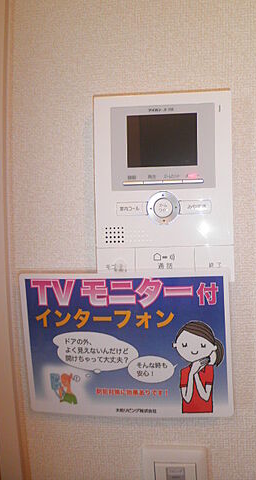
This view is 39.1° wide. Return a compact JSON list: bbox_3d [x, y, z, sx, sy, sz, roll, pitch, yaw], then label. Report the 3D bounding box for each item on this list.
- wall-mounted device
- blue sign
[{"bbox_3d":[0.037,-0.052,0.372,0.136,0.187,0.028,-1,2,6],"label":"wall-mounted device"},{"bbox_3d":[-0.004,0.108,0.370,0.216,0.154,0.004,0,6,10],"label":"blue sign"}]

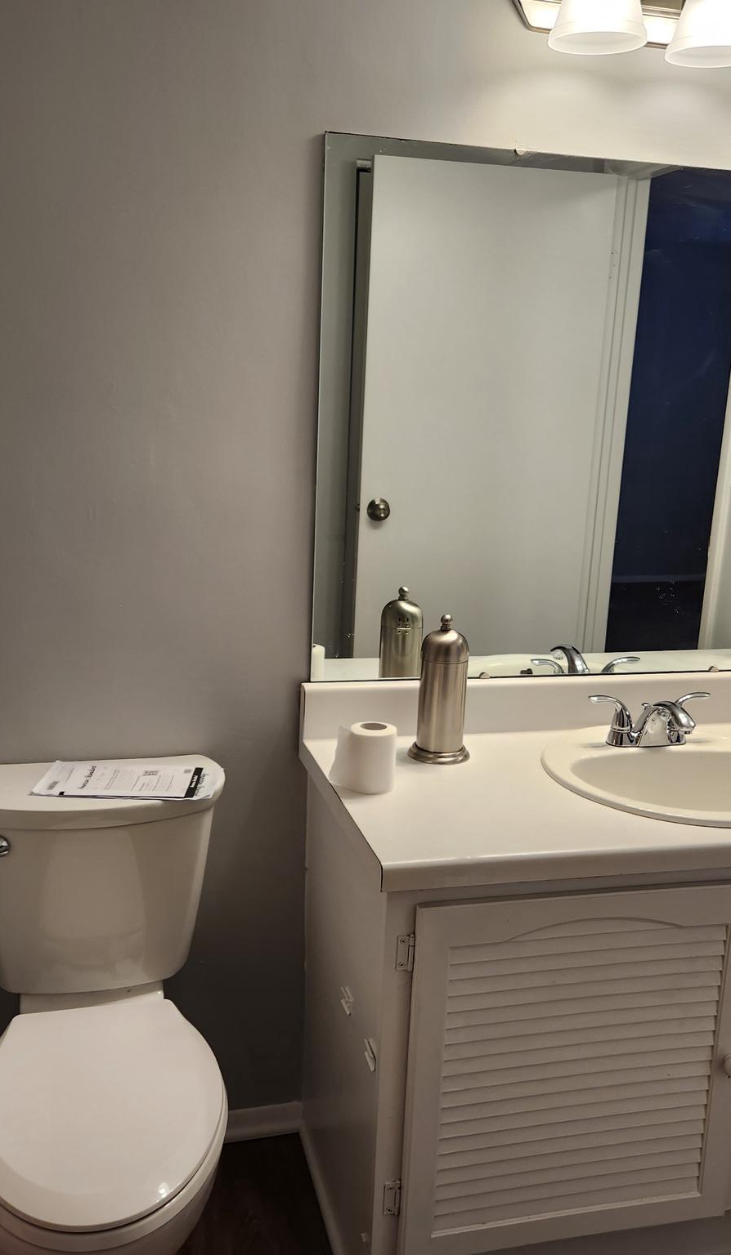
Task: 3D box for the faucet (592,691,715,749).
[{"bbox_3d":[0.526,0.172,1.950,0.241,0.098,0.174,-1,13,-14],"label":"faucet"}]

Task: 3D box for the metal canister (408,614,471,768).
[{"bbox_3d":[0.133,0.101,1.901,0.106,0.248,0.106,2,12,0],"label":"metal canister"}]

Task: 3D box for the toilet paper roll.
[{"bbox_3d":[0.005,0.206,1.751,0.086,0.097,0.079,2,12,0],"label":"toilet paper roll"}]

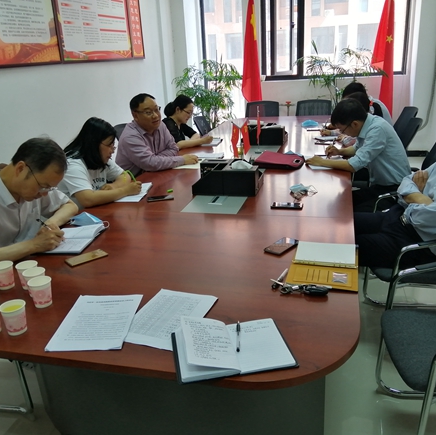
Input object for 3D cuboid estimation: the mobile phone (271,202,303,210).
[{"bbox_3d":[0.352,-0.060,2.220,0.155,0.009,0.075,2,21,15],"label":"mobile phone"}]

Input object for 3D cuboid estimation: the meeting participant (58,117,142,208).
[{"bbox_3d":[-0.703,0.005,2.619,0.740,1.205,0.540,6,23,24],"label":"meeting participant"}]

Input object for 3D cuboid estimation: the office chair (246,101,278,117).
[{"bbox_3d":[0.505,-0.932,5.316,0.560,0.930,0.600,2,21,13],"label":"office chair"}]

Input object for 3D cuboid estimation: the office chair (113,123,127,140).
[{"bbox_3d":[-0.587,-0.377,4.019,0.600,0.940,0.580,2,21,13],"label":"office chair"}]

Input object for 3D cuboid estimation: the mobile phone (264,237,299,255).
[{"bbox_3d":[0.261,0.110,1.761,0.075,0.009,0.155,14,27,39],"label":"mobile phone"}]

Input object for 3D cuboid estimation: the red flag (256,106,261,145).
[{"bbox_3d":[0.307,-0.695,3.299,0.035,0.290,0.120,2,21,13],"label":"red flag"}]

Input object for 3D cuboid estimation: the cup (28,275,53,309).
[{"bbox_3d":[-0.577,0.246,1.426,0.073,0.084,0.073,-3,20,0],"label":"cup"}]

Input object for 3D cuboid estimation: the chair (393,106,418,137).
[{"bbox_3d":[1.563,-0.557,4.156,0.600,0.930,0.560,2,21,13],"label":"chair"}]

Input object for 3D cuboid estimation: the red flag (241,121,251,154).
[{"bbox_3d":[0.187,-0.545,2.969,0.075,0.240,0.050,-4,20,0],"label":"red flag"}]

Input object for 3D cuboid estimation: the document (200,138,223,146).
[{"bbox_3d":[-0.073,-0.685,3.979,0.210,0.014,0.320,2,21,15],"label":"document"}]

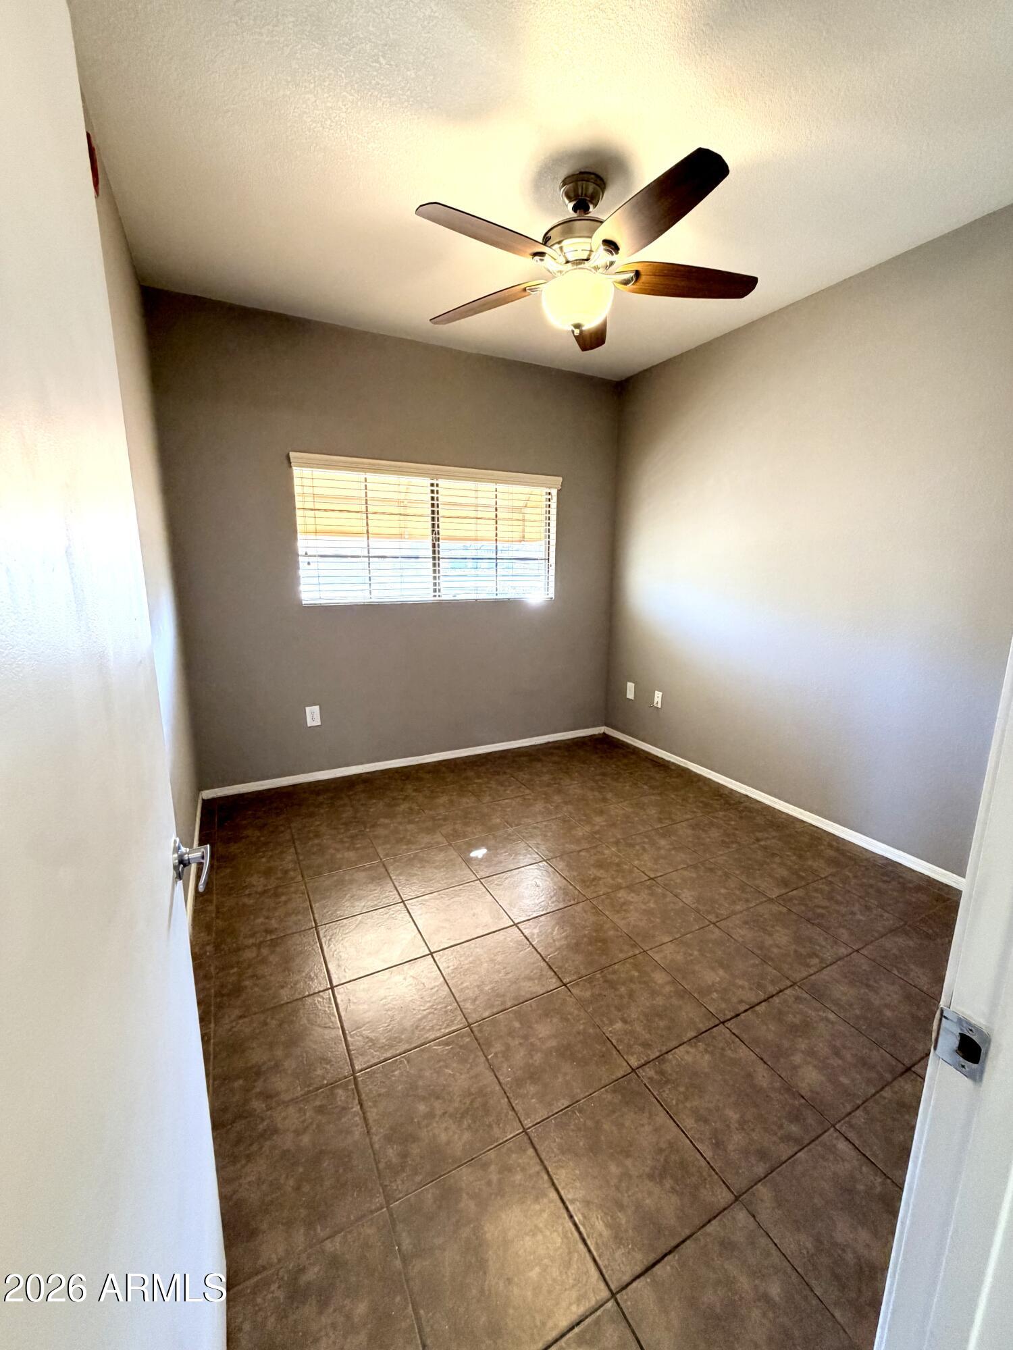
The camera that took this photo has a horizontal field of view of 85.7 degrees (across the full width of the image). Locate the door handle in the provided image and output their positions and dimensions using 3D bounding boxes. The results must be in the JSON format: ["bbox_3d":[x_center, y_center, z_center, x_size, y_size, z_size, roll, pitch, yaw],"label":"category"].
[{"bbox_3d":[-0.480,0.295,0.832,0.056,0.070,0.147,-6,14,-27],"label":"door handle"}]

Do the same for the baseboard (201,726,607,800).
[{"bbox_3d":[-0.490,0.569,3.793,2.857,0.057,0.014,-6,14,-26],"label":"baseboard"}]

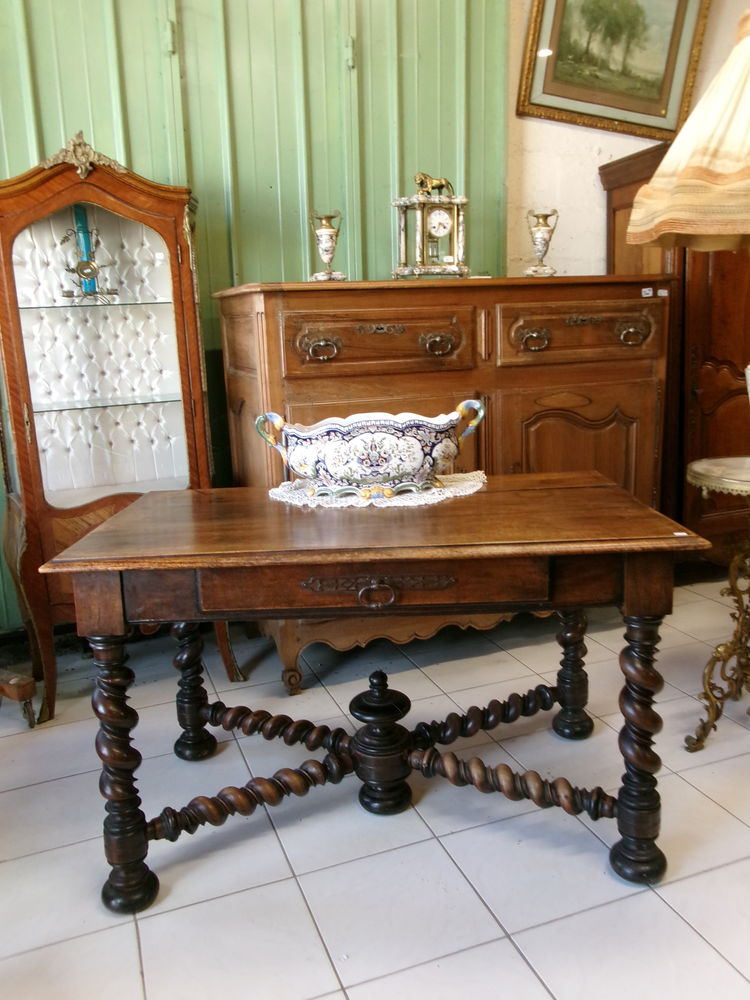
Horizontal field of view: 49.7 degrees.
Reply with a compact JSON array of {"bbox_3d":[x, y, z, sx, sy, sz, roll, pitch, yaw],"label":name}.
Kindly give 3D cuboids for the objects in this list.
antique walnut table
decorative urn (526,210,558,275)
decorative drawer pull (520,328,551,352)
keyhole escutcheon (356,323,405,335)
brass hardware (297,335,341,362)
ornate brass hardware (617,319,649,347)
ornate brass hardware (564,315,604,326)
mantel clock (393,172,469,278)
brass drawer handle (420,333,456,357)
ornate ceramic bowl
[{"bbox_3d":[0.013,0.381,1.899,1.208,0.744,0.742,-2,12,0],"label":"antique walnut table"},{"bbox_3d":[0.575,-0.882,2.792,0.108,0.230,0.095,-6,13,-17],"label":"decorative urn"},{"bbox_3d":[0.521,-0.522,2.634,0.117,0.075,0.032,-6,13,-17],"label":"decorative drawer pull"},{"bbox_3d":[0.016,-0.522,2.466,0.159,0.034,0.013,-6,13,-17],"label":"keyhole escutcheon"},{"bbox_3d":[-0.158,-0.451,2.423,0.122,0.071,0.032,-6,13,-17],"label":"brass hardware"},{"bbox_3d":[0.872,-0.564,2.742,0.129,0.082,0.032,-6,13,-17],"label":"ornate brass hardware"},{"bbox_3d":[0.691,-0.592,2.676,0.149,0.039,0.013,-6,13,-17],"label":"ornate brass hardware"},{"bbox_3d":[0.181,-0.893,2.659,0.200,0.340,0.148,-8,14,-24],"label":"mantel clock"},{"bbox_3d":[0.196,-0.487,2.533,0.121,0.071,0.032,-6,13,-17],"label":"brass drawer handle"},{"bbox_3d":[0.001,-0.127,1.984,0.570,0.212,0.235,-5,13,-13],"label":"ornate ceramic bowl"}]

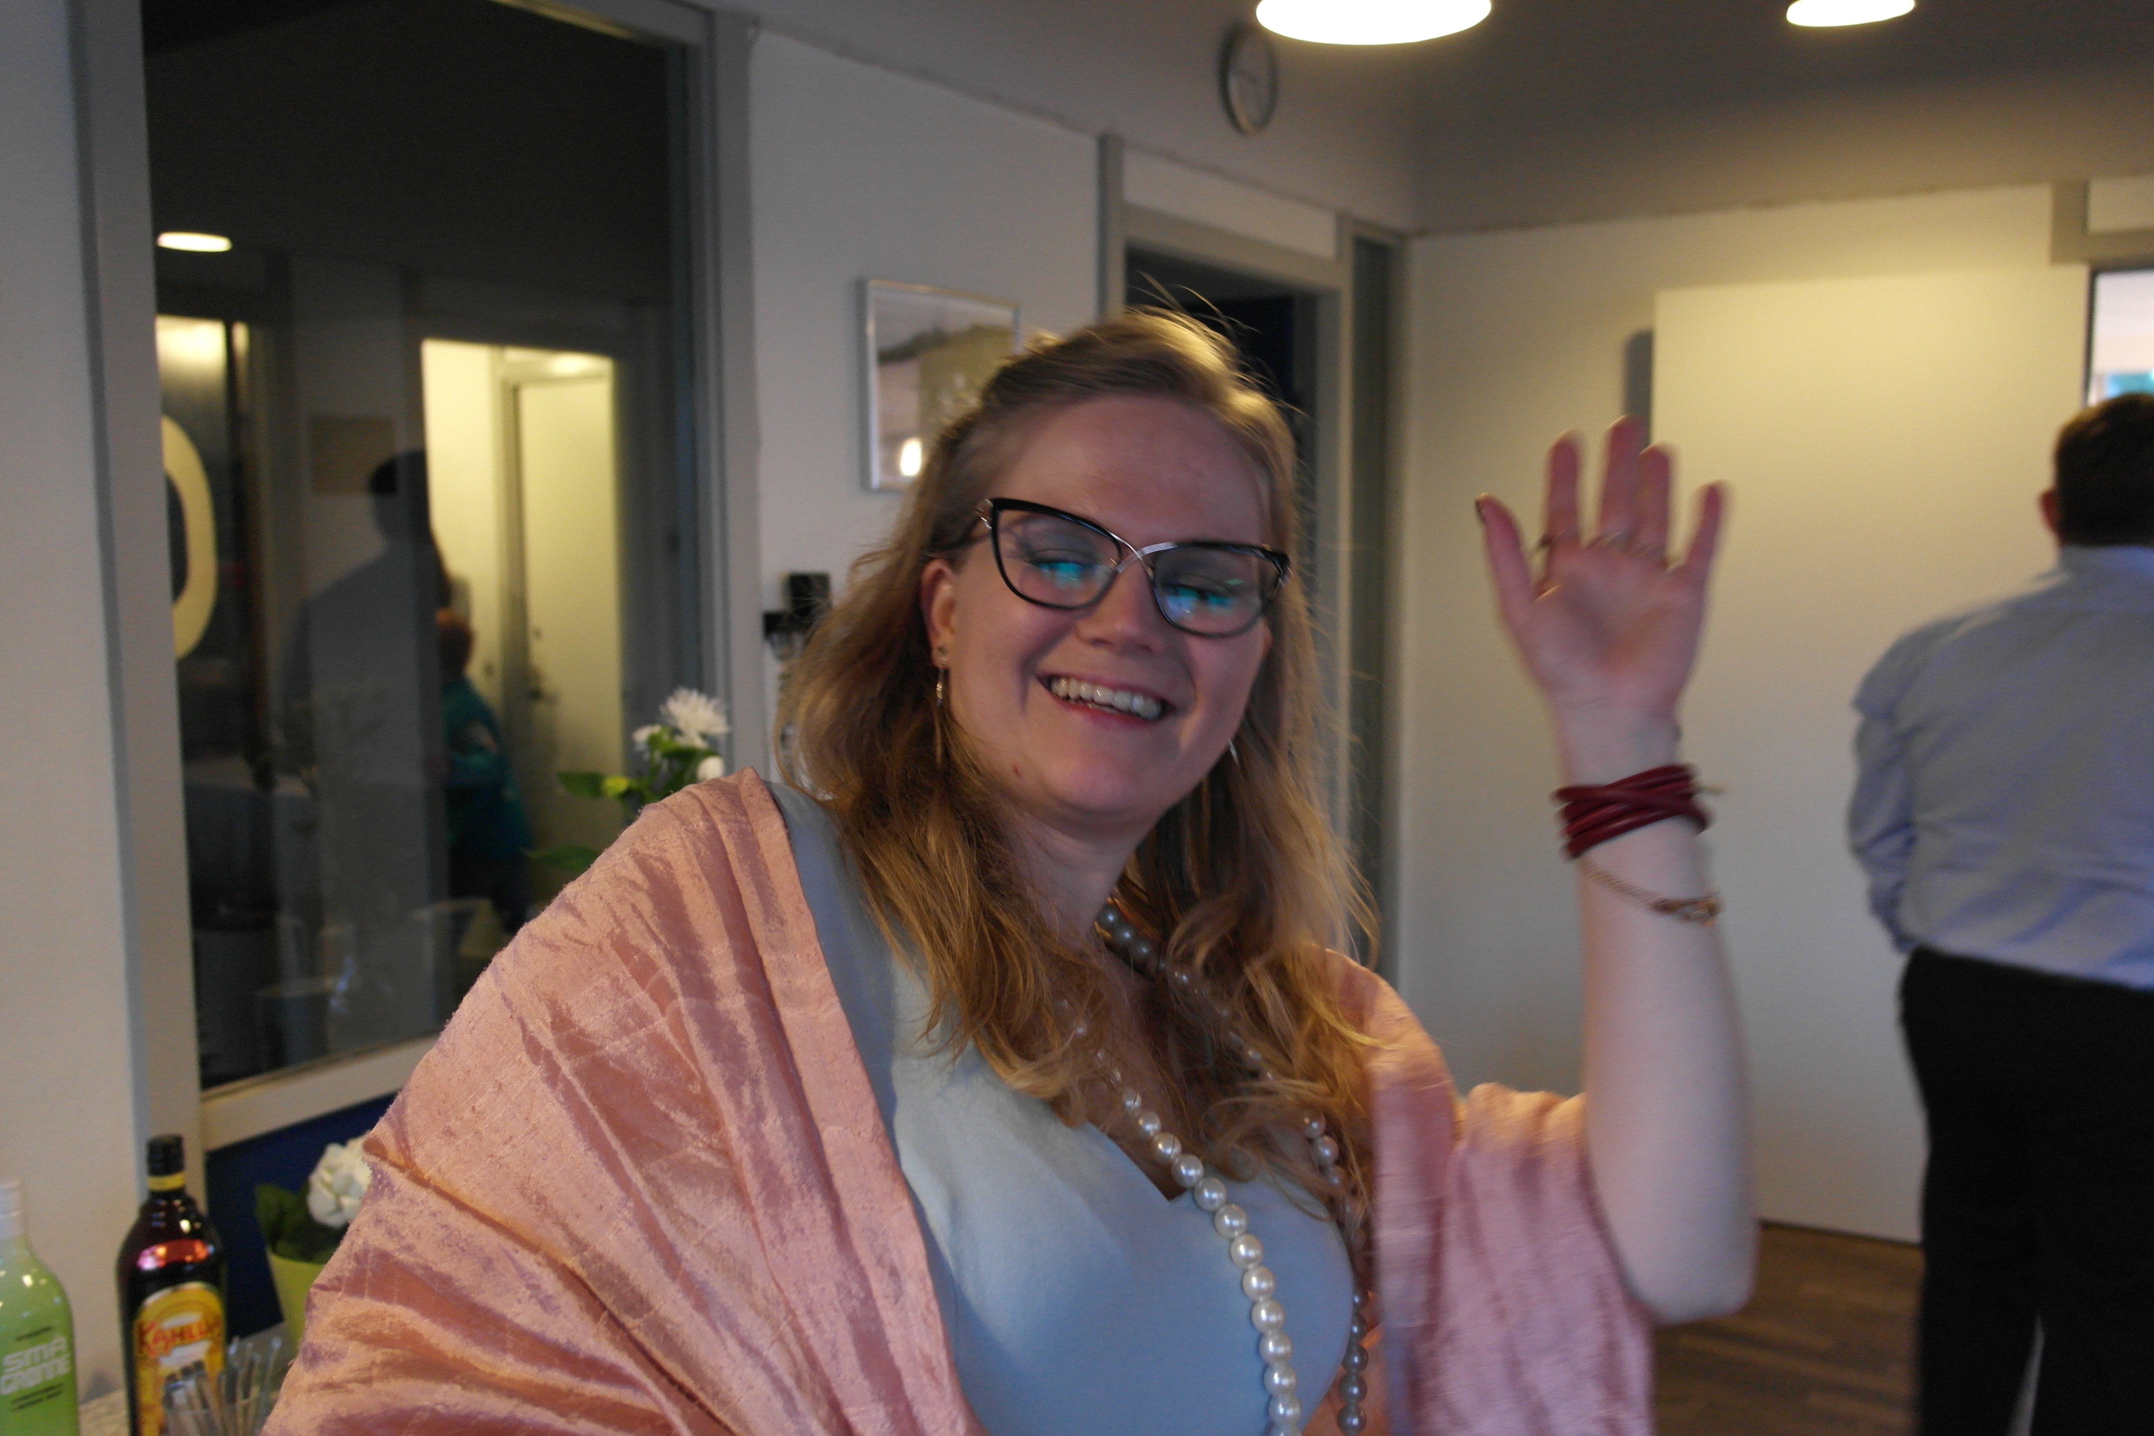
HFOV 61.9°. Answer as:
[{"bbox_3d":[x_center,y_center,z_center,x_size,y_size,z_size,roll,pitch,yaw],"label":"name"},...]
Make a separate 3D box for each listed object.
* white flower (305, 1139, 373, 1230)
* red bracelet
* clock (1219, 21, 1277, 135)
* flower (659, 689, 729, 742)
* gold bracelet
[{"bbox_3d":[-0.751,0.476,1.840,0.090,0.088,0.085,-3,7,-22],"label":"white flower"},{"bbox_3d":[0.259,0.043,0.835,0.068,0.037,0.056,-7,8,6],"label":"red bracelet"},{"bbox_3d":[0.349,-1.299,3.649,0.037,0.217,0.217,4,8,33],"label":"clock"},{"bbox_3d":[-0.427,-0.003,2.000,0.078,0.058,0.076,-1,7,-12],"label":"flower"},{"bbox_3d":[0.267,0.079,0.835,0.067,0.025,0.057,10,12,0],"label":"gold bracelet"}]

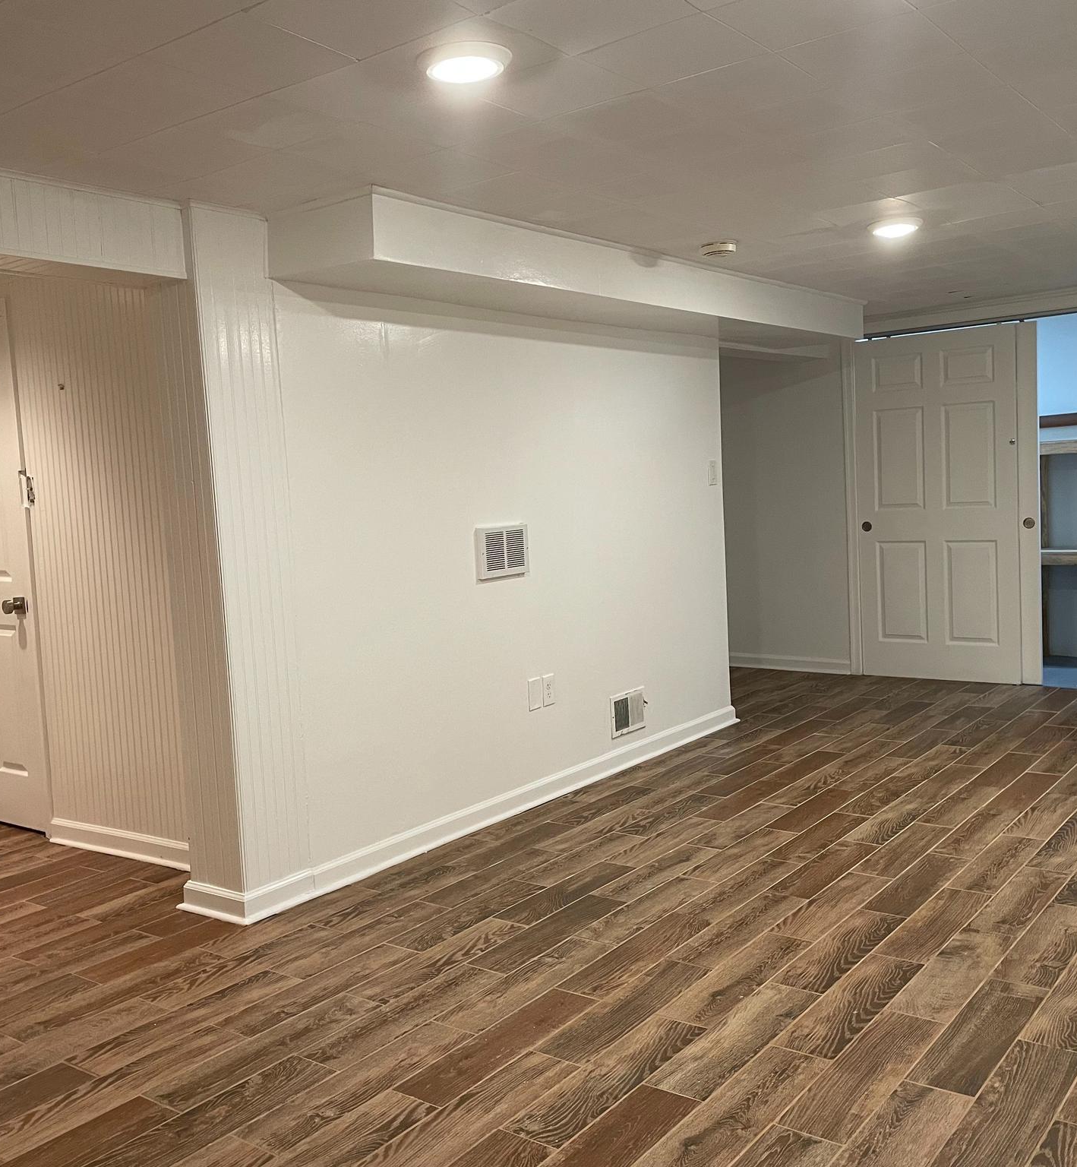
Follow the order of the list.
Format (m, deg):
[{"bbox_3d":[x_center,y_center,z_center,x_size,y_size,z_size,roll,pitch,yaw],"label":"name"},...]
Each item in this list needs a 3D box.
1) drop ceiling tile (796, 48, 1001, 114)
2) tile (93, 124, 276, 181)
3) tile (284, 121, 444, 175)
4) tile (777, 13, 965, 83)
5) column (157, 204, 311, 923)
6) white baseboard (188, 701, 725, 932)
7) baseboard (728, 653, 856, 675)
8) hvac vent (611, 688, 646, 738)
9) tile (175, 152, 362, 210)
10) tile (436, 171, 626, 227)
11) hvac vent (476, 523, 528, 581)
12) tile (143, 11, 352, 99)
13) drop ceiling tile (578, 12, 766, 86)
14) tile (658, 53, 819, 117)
[{"bbox_3d":[0.891,-1.166,2.721,0.305,0.018,0.305,1,7,37],"label":"drop ceiling tile"},{"bbox_3d":[-0.880,-1.094,2.942,0.305,0.020,0.305,1,6,37],"label":"tile"},{"bbox_3d":[-0.450,-1.120,2.990,0.305,0.020,0.305,1,6,37],"label":"tile"},{"bbox_3d":[0.706,-1.137,2.476,0.305,0.020,0.305,1,6,37],"label":"tile"},{"bbox_3d":[-0.989,-0.051,3.694,0.258,2.171,0.281,1,7,37],"label":"column"},{"bbox_3d":[-0.048,0.833,4.942,0.318,0.090,3.246,1,7,37],"label":"white baseboard"},{"bbox_3d":[1.594,0.521,7.511,0.841,0.086,0.026,1,7,37],"label":"baseboard"},{"bbox_3d":[0.400,0.582,5.294,0.024,0.192,0.272,1,7,37],"label":"hvac vent"},{"bbox_3d":[-0.735,-1.125,3.222,0.416,0.020,0.325,1,6,37],"label":"tile"},{"bbox_3d":[-0.019,-1.194,3.595,0.332,0.020,0.580,1,6,37],"label":"tile"},{"bbox_3d":[-0.146,-0.128,4.557,0.030,0.201,0.311,1,7,37],"label":"hvac vent"},{"bbox_3d":[-0.574,-1.057,2.328,0.305,0.020,0.305,1,6,37],"label":"tile"},{"bbox_3d":[0.282,-1.105,2.422,0.305,0.018,0.305,1,7,37],"label":"drop ceiling tile"},{"bbox_3d":[0.463,-1.140,2.666,0.305,0.020,0.305,1,6,37],"label":"tile"}]

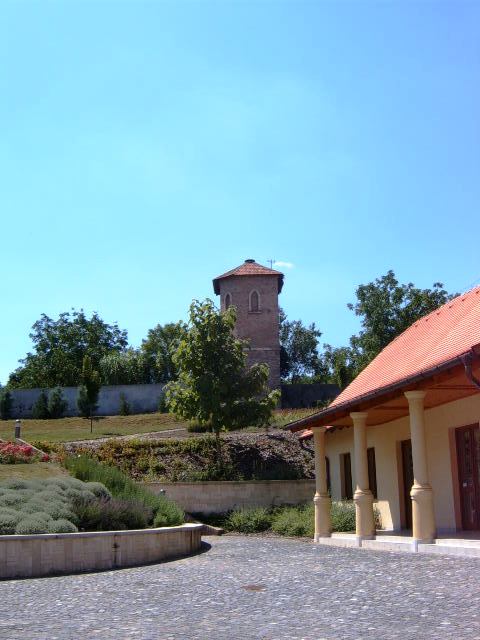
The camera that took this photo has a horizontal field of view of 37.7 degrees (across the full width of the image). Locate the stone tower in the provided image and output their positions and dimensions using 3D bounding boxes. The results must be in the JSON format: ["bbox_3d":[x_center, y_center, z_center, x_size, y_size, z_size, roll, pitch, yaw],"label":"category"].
[{"bbox_3d":[0.573,0.792,53.718,4.678,11.680,4.678,5,-16,-16],"label":"stone tower"}]

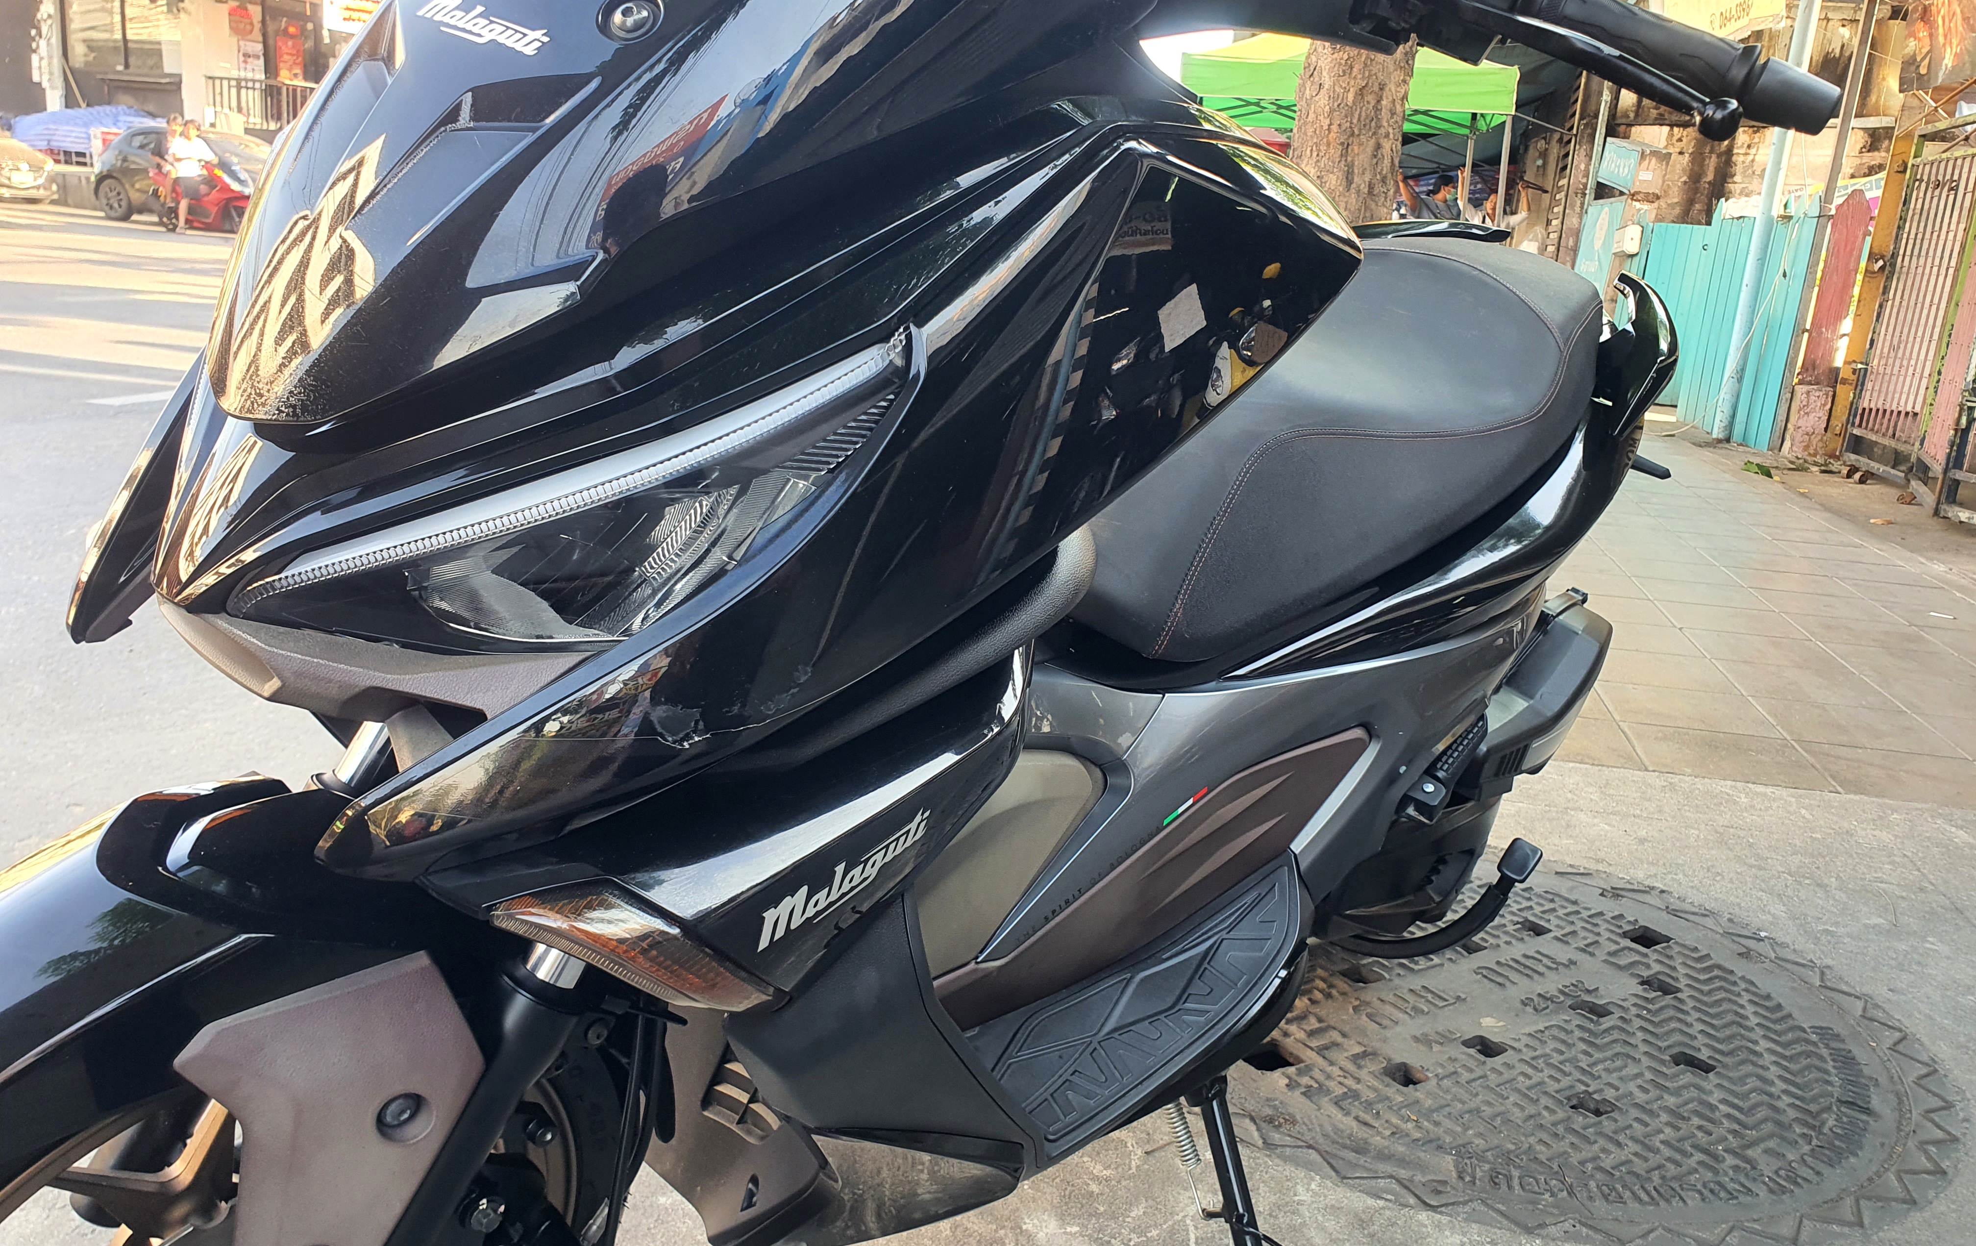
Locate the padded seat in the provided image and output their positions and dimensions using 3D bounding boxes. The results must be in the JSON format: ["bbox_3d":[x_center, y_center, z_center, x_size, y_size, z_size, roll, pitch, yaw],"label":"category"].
[{"bbox_3d":[0.301,-0.217,1.438,0.330,0.280,0.820,29,27,31],"label":"padded seat"}]

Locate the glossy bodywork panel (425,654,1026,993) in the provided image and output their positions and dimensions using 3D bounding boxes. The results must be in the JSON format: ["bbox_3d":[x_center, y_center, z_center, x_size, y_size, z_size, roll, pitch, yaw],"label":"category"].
[{"bbox_3d":[-0.120,0.100,0.781,0.319,0.216,0.124,-3,28,-34],"label":"glossy bodywork panel"}]

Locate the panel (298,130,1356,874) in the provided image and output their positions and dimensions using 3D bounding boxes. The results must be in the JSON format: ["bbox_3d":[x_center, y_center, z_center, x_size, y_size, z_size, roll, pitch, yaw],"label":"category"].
[{"bbox_3d":[0.007,-0.103,0.813,0.721,0.278,0.165,-23,43,-37],"label":"panel"}]

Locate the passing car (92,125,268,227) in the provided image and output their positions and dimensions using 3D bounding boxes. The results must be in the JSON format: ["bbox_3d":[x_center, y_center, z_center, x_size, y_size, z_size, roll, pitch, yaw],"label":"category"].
[{"bbox_3d":[-11.785,-6.875,22.871,4.150,1.510,1.730,9,16,17],"label":"passing car"}]

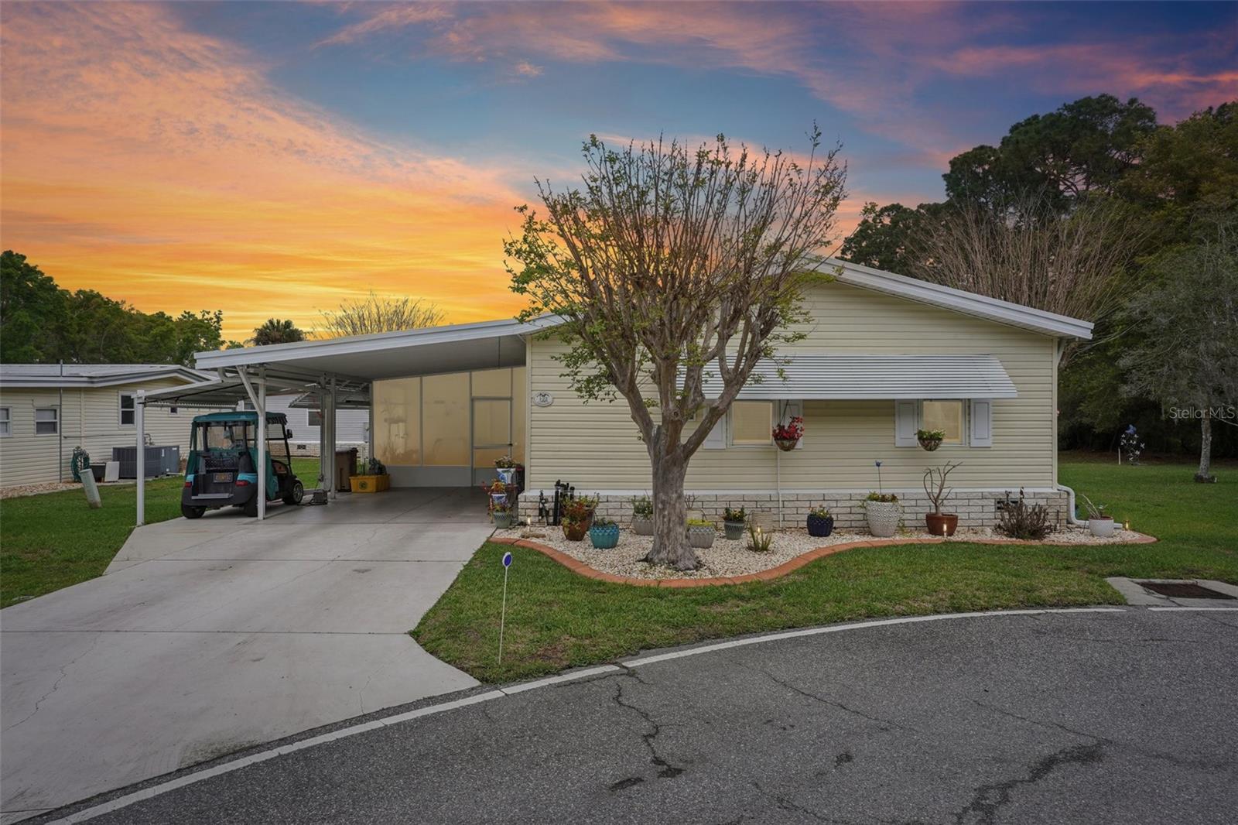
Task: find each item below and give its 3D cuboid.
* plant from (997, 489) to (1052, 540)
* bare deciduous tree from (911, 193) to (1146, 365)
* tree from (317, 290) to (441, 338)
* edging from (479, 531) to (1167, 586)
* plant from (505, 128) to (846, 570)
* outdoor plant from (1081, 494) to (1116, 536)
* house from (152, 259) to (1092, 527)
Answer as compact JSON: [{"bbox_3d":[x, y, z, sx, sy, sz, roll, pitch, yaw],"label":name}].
[{"bbox_3d":[5.680,1.420,10.120,0.770,0.710,0.650,0,0,0],"label":"plant"},{"bbox_3d":[9.300,-1.650,16.500,5.400,6.750,5.200,0,0,0],"label":"bare deciduous tree"},{"bbox_3d":[-7.900,-1.150,24.000,4.400,5.800,4.300,0,0,0],"label":"tree"},{"bbox_3d":[2.780,1.690,8.750,8.950,0.110,3.000,0,0,0],"label":"edging"},{"bbox_3d":[0.640,-0.720,8.100,3.750,4.880,3.500,0,0,0],"label":"plant"},{"bbox_3d":[6.780,1.440,10.200,0.480,0.620,0.420,0,0,0],"label":"outdoor plant"},{"bbox_3d":[0.000,-0.300,16.500,13.700,4.100,12.400,0,0,0],"label":"house"}]

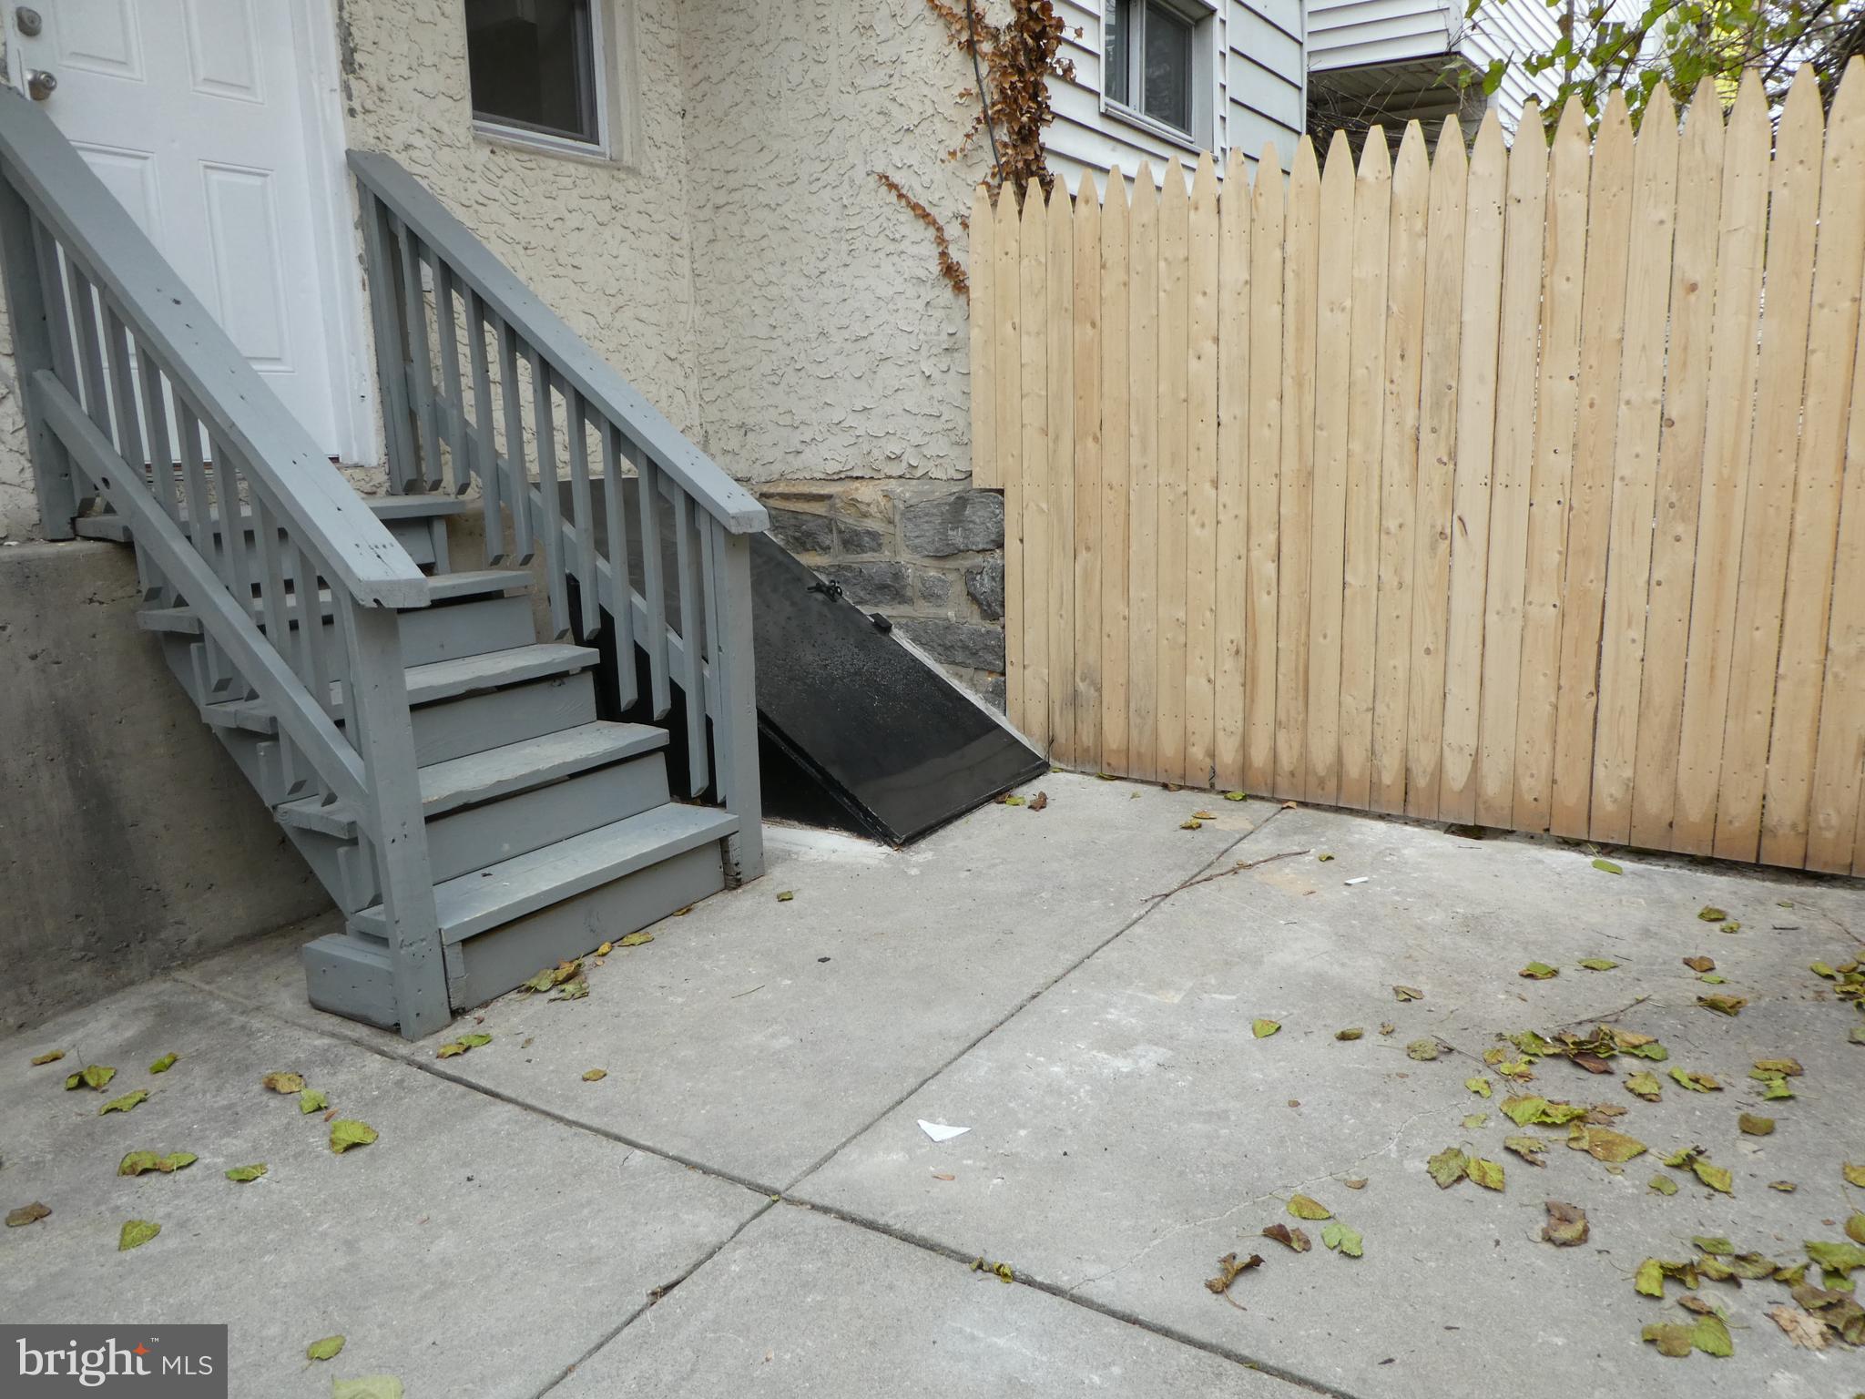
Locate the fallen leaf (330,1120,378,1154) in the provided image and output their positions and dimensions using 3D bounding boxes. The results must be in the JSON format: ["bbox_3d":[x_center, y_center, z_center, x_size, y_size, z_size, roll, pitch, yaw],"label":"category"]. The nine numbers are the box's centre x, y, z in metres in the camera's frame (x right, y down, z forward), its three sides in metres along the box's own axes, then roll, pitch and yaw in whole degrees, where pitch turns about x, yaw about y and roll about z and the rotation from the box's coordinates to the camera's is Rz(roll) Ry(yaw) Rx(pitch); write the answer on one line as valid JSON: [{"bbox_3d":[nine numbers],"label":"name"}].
[{"bbox_3d":[-0.889,0.665,1.987,0.067,0.022,0.085,-6,11,-25],"label":"fallen leaf"}]

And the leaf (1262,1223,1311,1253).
[{"bbox_3d":[0.500,0.746,1.808,0.066,0.022,0.036,9,16,42],"label":"leaf"}]

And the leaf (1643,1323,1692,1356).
[{"bbox_3d":[0.833,0.721,1.458,0.062,0.014,0.044,0,10,6],"label":"leaf"}]

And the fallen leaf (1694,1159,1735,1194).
[{"bbox_3d":[1.071,0.653,1.777,0.046,0.020,0.058,4,12,27],"label":"fallen leaf"}]

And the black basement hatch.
[{"bbox_3d":[-0.471,-0.227,4.299,1.450,0.991,0.986,5,14,32],"label":"black basement hatch"}]

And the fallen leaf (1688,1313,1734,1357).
[{"bbox_3d":[0.881,0.719,1.465,0.039,0.012,0.069,3,11,24],"label":"fallen leaf"}]

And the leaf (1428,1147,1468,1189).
[{"bbox_3d":[0.727,0.657,1.820,0.104,0.014,0.050,-10,13,-39],"label":"leaf"}]

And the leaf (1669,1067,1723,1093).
[{"bbox_3d":[1.211,0.601,2.054,0.059,0.016,0.073,-4,11,-14],"label":"leaf"}]

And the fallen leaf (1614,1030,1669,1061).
[{"bbox_3d":[1.272,0.615,2.319,0.081,0.025,0.082,1,12,15],"label":"fallen leaf"}]

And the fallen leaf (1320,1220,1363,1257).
[{"bbox_3d":[0.571,0.749,1.802,0.054,0.015,0.056,2,12,18],"label":"fallen leaf"}]

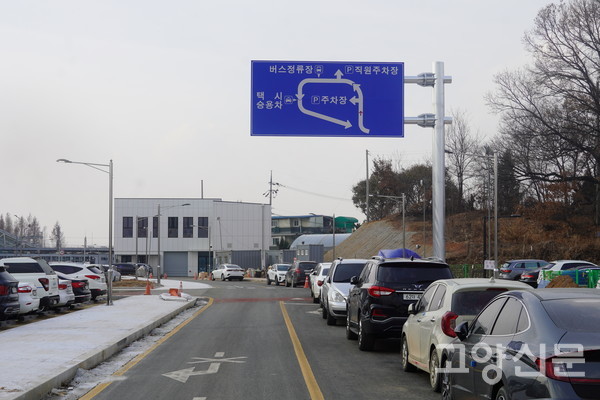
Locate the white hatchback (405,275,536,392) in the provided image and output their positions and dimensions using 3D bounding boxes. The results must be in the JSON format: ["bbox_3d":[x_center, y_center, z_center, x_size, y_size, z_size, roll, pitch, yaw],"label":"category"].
[{"bbox_3d":[2.511,1.917,14.339,1.595,1.485,3.595,0,-4,-3],"label":"white hatchback"}]

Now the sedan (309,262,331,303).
[{"bbox_3d":[1.270,3.484,40.461,1.620,1.540,3.680,0,-4,-4],"label":"sedan"}]

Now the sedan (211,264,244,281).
[{"bbox_3d":[-6.200,6.248,83.172,1.800,1.440,4.620,1,-4,-22],"label":"sedan"}]

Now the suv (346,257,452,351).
[{"bbox_3d":[2.103,2.137,20.532,1.940,1.820,4.850,0,-4,-2],"label":"suv"}]

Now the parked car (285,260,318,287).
[{"bbox_3d":[0.210,4.911,63.818,1.880,1.690,4.700,1,-4,-9],"label":"parked car"}]

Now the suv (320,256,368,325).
[{"bbox_3d":[1.700,2.653,27.988,1.920,1.770,4.750,0,-4,-2],"label":"suv"}]

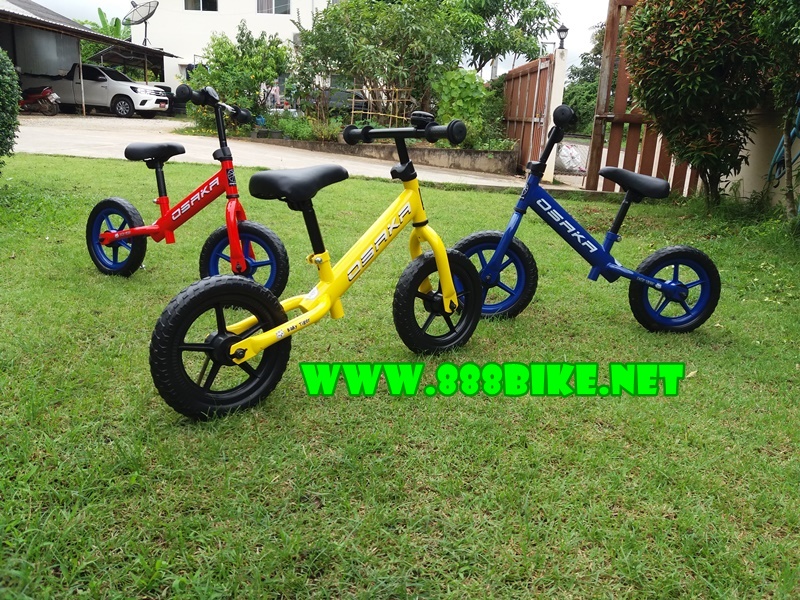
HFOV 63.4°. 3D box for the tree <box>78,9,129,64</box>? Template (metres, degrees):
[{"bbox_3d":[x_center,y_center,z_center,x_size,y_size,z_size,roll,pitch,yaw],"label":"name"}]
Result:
[{"bbox_3d":[-11.873,-9.623,26.000,2.600,4.200,2.600,4,15,0],"label":"tree"}]

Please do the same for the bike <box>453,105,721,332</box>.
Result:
[{"bbox_3d":[0.593,-0.233,1.993,0.874,0.649,0.370,3,15,-3],"label":"bike"}]

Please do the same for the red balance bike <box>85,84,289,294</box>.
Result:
[{"bbox_3d":[-0.678,-0.336,2.033,0.873,0.649,0.370,13,17,30],"label":"red balance bike"}]

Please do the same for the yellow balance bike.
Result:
[{"bbox_3d":[-0.121,-0.101,1.434,0.882,0.605,0.422,-10,15,-41],"label":"yellow balance bike"}]

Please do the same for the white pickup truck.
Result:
[{"bbox_3d":[-10.426,-7.113,21.897,5.250,1.680,1.820,6,15,8],"label":"white pickup truck"}]

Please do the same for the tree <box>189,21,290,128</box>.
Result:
[{"bbox_3d":[-3.969,-5.551,16.000,2.500,2.600,2.400,4,15,0],"label":"tree"}]

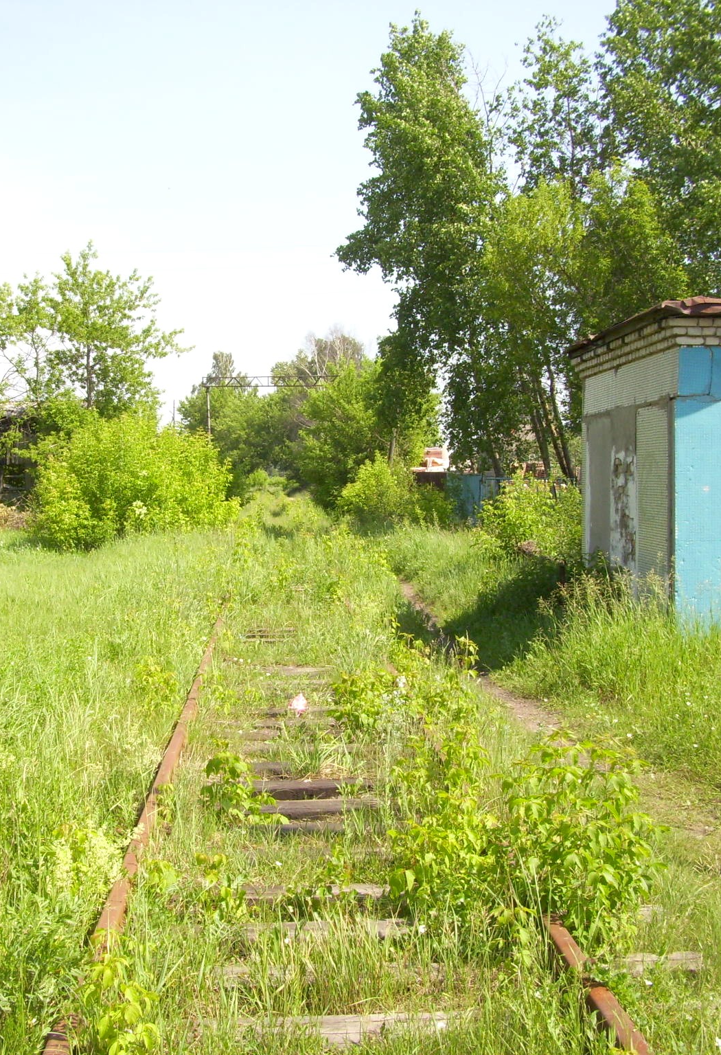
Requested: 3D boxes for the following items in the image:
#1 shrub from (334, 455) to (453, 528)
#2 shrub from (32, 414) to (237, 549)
[{"bbox_3d":[1.092,-1.128,45.000,3.700,2.500,3.200,0,1,-5],"label":"shrub"},{"bbox_3d":[-5.154,-0.980,32.000,4.500,3.250,4.000,0,1,-5],"label":"shrub"}]

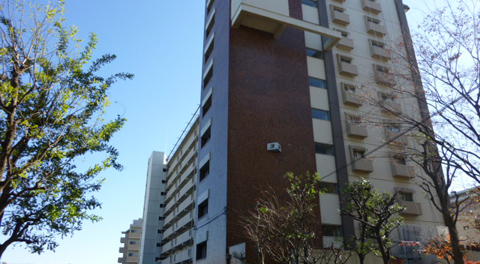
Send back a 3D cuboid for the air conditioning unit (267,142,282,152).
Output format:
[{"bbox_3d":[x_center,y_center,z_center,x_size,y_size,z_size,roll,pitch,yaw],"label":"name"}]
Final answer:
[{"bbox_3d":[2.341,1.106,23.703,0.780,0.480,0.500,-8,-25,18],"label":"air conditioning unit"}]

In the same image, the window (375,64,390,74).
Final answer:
[{"bbox_3d":[13.037,-5.520,31.492,1.470,0.950,0.150,9,-26,-20],"label":"window"}]

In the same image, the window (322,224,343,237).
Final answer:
[{"bbox_3d":[6.201,6.595,23.132,1.600,0.730,0.150,9,-26,-20],"label":"window"}]

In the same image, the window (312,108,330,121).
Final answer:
[{"bbox_3d":[6.248,-1.341,26.664,1.600,0.850,0.150,9,-26,-20],"label":"window"}]

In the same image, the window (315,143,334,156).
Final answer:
[{"bbox_3d":[6.252,1.291,25.501,1.640,0.840,0.150,9,-26,-20],"label":"window"}]

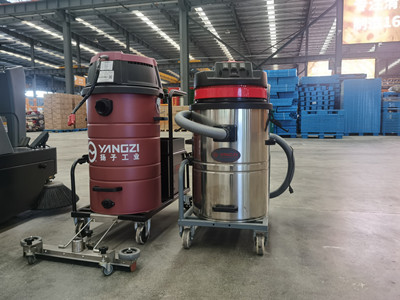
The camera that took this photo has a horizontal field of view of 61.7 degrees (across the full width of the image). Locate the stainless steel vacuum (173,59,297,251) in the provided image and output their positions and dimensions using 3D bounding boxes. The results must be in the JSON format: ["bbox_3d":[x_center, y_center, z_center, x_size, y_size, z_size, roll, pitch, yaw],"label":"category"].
[{"bbox_3d":[0.233,0.003,1.942,0.600,1.000,0.640,1,6,15],"label":"stainless steel vacuum"}]

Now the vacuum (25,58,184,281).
[{"bbox_3d":[-0.468,-0.035,2.031,0.660,1.080,1.160,1,6,15],"label":"vacuum"}]

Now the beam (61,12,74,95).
[{"bbox_3d":[-6.667,-4.099,17.154,0.360,6.200,0.360,1,6,13],"label":"beam"}]

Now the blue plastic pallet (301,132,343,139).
[{"bbox_3d":[3.475,-0.445,9.681,1.150,0.170,1.000,1,6,13],"label":"blue plastic pallet"}]

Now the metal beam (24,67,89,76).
[{"bbox_3d":[-17.727,-9.697,41.395,9.500,0.700,0.350,1,6,13],"label":"metal beam"}]

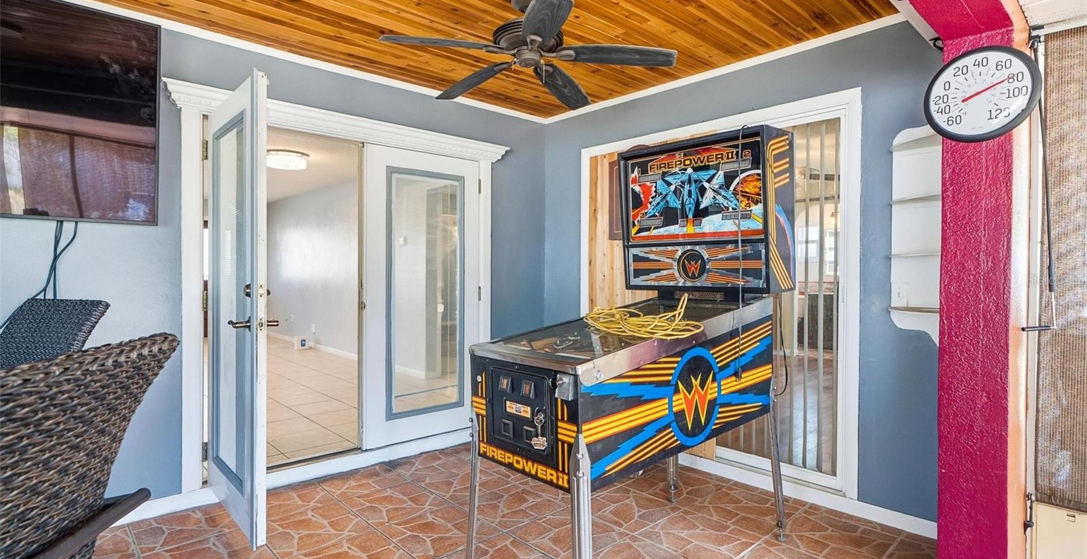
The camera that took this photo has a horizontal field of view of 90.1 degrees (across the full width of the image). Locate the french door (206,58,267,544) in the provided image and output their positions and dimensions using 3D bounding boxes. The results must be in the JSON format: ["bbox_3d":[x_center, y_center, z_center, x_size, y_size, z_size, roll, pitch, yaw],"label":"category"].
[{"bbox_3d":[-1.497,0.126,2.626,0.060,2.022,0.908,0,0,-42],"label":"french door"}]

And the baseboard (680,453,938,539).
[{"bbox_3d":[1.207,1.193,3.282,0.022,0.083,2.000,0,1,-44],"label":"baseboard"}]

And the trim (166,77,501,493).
[{"bbox_3d":[-1.114,0.053,3.505,2.220,2.150,0.110,0,0,-41],"label":"trim"}]

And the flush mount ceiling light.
[{"bbox_3d":[-2.770,-1.278,5.850,0.450,0.125,0.450,0,0,-41],"label":"flush mount ceiling light"}]

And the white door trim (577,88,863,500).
[{"bbox_3d":[0.967,0.071,3.519,0.050,2.146,1.945,0,1,-44],"label":"white door trim"}]

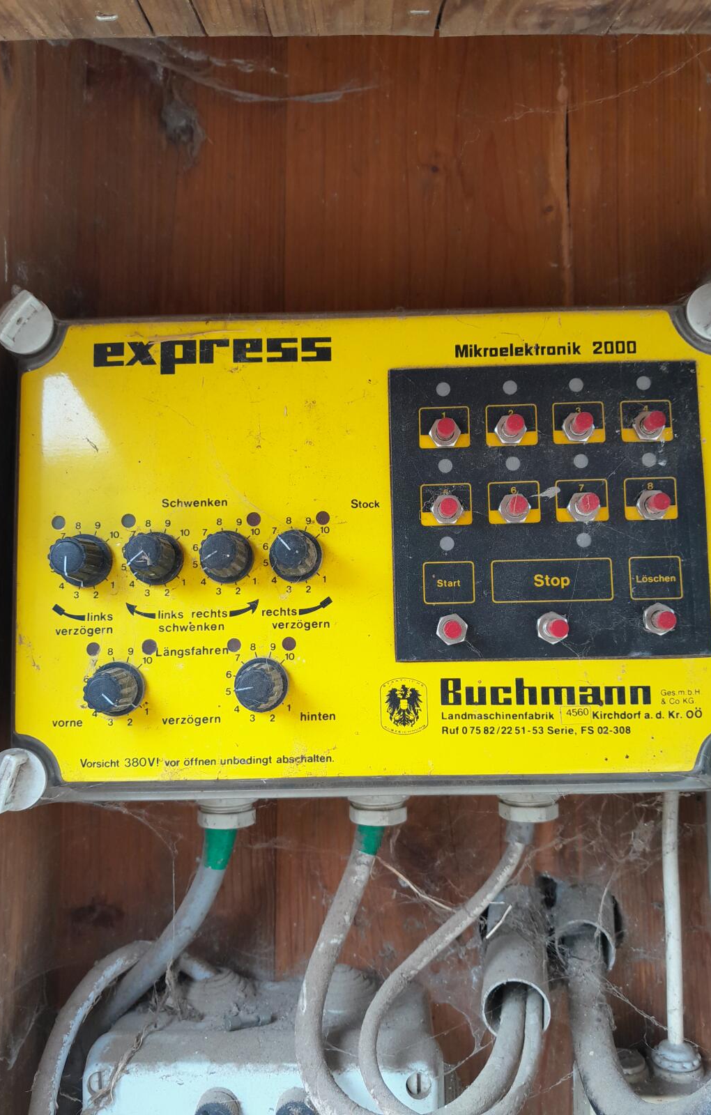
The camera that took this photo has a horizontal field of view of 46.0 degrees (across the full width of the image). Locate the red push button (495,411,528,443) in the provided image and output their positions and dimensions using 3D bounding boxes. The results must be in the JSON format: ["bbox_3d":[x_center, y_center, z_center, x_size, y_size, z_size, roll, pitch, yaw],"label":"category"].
[{"bbox_3d":[0.065,-0.054,0.347,0.013,0.012,0.013,-1,-6,1],"label":"red push button"}]

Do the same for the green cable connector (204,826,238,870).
[{"bbox_3d":[-0.056,0.119,0.349,0.013,0.018,0.013,4,-5,2],"label":"green cable connector"}]

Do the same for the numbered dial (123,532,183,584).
[{"bbox_3d":[-0.083,-0.001,0.340,0.022,0.022,0.022,-1,-6,1],"label":"numbered dial"}]

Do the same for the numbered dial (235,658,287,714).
[{"bbox_3d":[-0.039,0.051,0.334,0.022,0.022,0.022,-1,-6,1],"label":"numbered dial"}]

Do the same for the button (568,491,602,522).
[{"bbox_3d":[0.094,-0.021,0.343,0.013,0.012,0.013,-1,-6,1],"label":"button"}]

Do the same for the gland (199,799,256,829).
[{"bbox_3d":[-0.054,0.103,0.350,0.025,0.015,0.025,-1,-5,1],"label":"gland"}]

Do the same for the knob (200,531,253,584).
[{"bbox_3d":[-0.054,-0.001,0.340,0.022,0.022,0.022,-1,-6,1],"label":"knob"}]

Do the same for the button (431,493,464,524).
[{"bbox_3d":[0.038,-0.021,0.344,0.013,0.012,0.013,-1,-6,1],"label":"button"}]

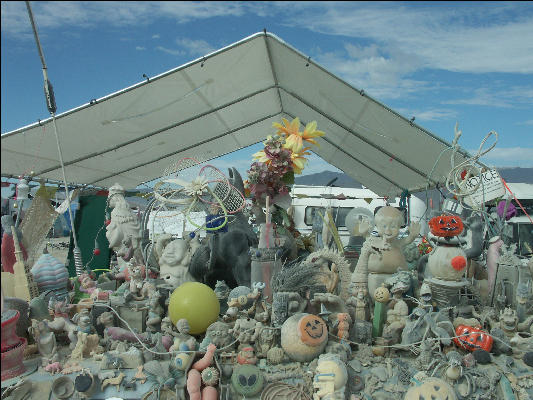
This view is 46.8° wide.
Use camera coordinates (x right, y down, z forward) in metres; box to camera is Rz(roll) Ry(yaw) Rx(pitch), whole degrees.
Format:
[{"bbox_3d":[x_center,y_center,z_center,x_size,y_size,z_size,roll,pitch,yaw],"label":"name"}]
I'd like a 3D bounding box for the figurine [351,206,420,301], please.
[{"bbox_3d":[0.305,0.145,1.580,0.179,0.257,0.120,0,0,-7],"label":"figurine"}]

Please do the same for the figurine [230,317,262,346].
[{"bbox_3d":[-0.043,0.280,1.310,0.068,0.064,0.045,0,0,0],"label":"figurine"}]

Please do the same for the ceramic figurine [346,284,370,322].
[{"bbox_3d":[0.212,0.240,1.420,0.055,0.090,0.045,0,0,-7],"label":"ceramic figurine"}]

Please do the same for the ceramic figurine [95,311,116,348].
[{"bbox_3d":[-0.348,0.282,1.340,0.043,0.083,0.045,0,0,-6],"label":"ceramic figurine"}]

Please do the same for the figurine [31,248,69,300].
[{"bbox_3d":[-0.564,0.199,1.600,0.099,0.145,0.100,0,0,0],"label":"figurine"}]

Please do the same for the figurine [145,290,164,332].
[{"bbox_3d":[-0.256,0.254,1.410,0.046,0.103,0.050,0,0,20],"label":"figurine"}]

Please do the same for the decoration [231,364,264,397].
[{"bbox_3d":[-0.034,0.322,1.100,0.060,0.058,0.055,0,-1,-1],"label":"decoration"}]

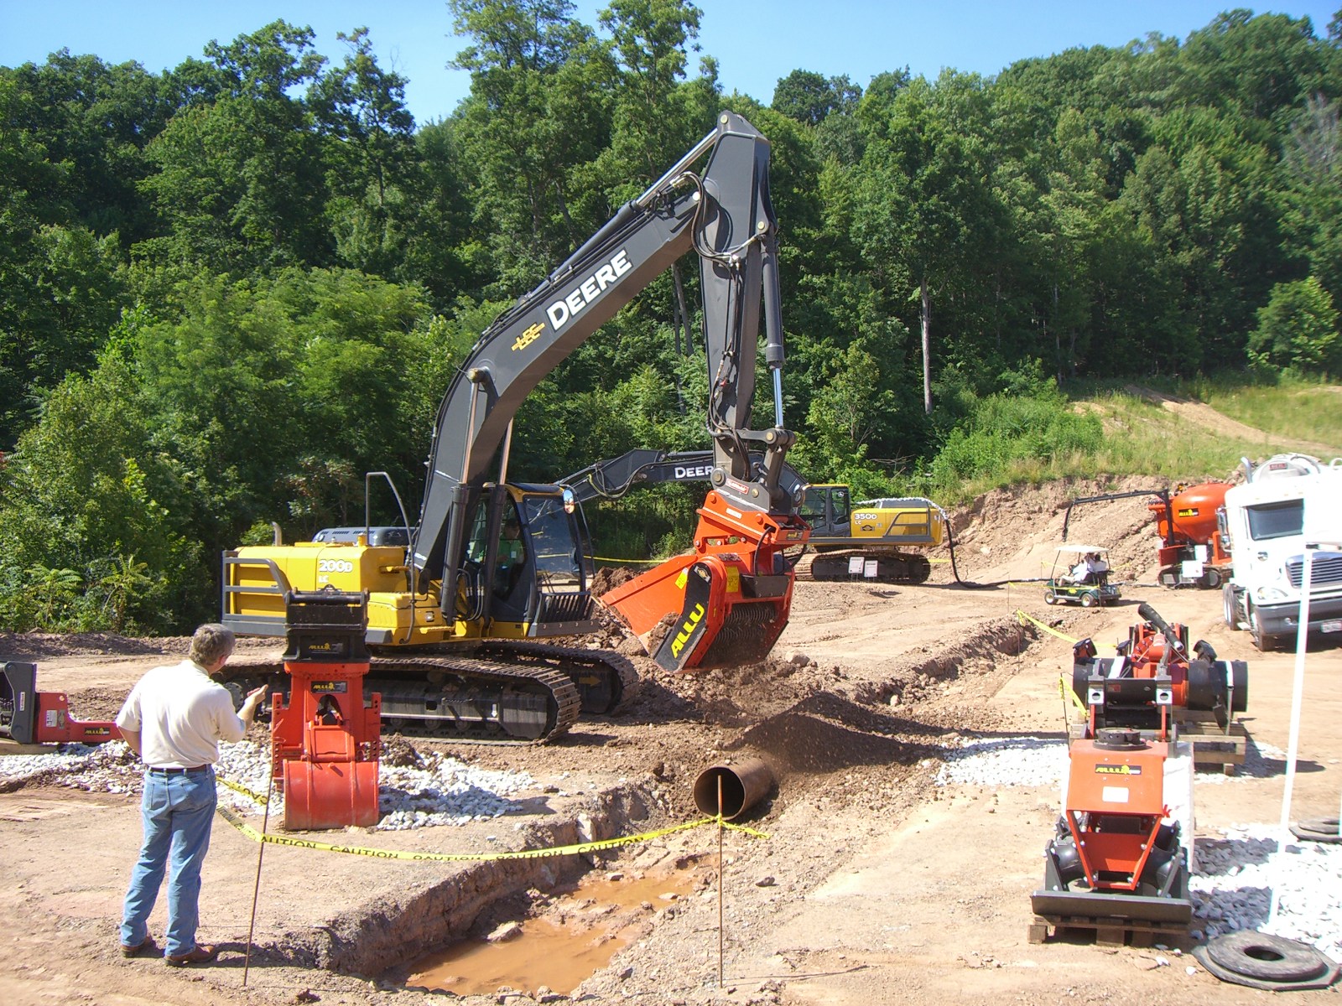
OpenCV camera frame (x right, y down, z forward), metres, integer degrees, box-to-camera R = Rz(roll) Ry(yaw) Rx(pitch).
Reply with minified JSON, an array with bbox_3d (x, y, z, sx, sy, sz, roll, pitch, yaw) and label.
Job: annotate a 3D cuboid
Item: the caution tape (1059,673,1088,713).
[{"bbox_3d":[3.193,1.511,11.700,0.120,0.320,1.300,0,-1,7],"label":"caution tape"}]

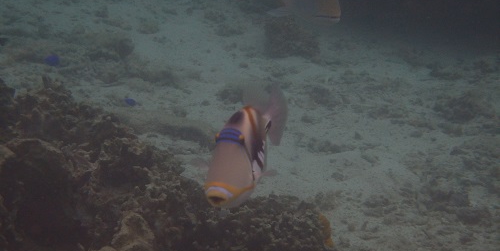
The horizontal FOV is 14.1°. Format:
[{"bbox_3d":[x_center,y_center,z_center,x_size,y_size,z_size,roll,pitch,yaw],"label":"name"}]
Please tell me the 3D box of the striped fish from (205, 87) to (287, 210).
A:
[{"bbox_3d":[-0.001,0.020,1.920,0.045,0.100,0.210,1,21,18],"label":"striped fish"}]

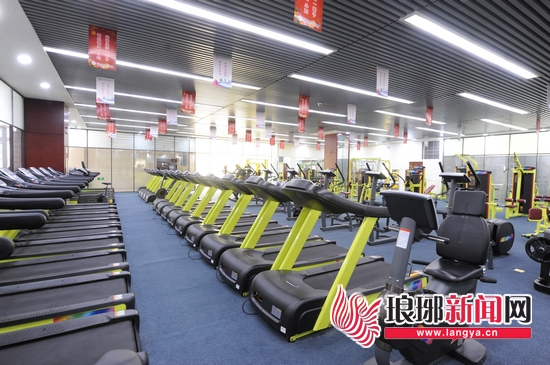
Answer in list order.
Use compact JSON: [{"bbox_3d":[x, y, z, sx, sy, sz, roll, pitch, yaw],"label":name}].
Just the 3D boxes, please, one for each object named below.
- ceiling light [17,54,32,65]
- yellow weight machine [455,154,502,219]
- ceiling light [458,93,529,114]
[{"bbox_3d":[-4.597,-2.262,5.340,0.180,0.050,0.180,0,3,-30],"label":"ceiling light"},{"bbox_3d":[7.879,0.225,11.083,1.400,2.340,1.100,0,3,-30],"label":"yellow weight machine"},{"bbox_3d":[6.259,-2.165,8.126,4.069,0.080,0.200,0,3,-32],"label":"ceiling light"}]

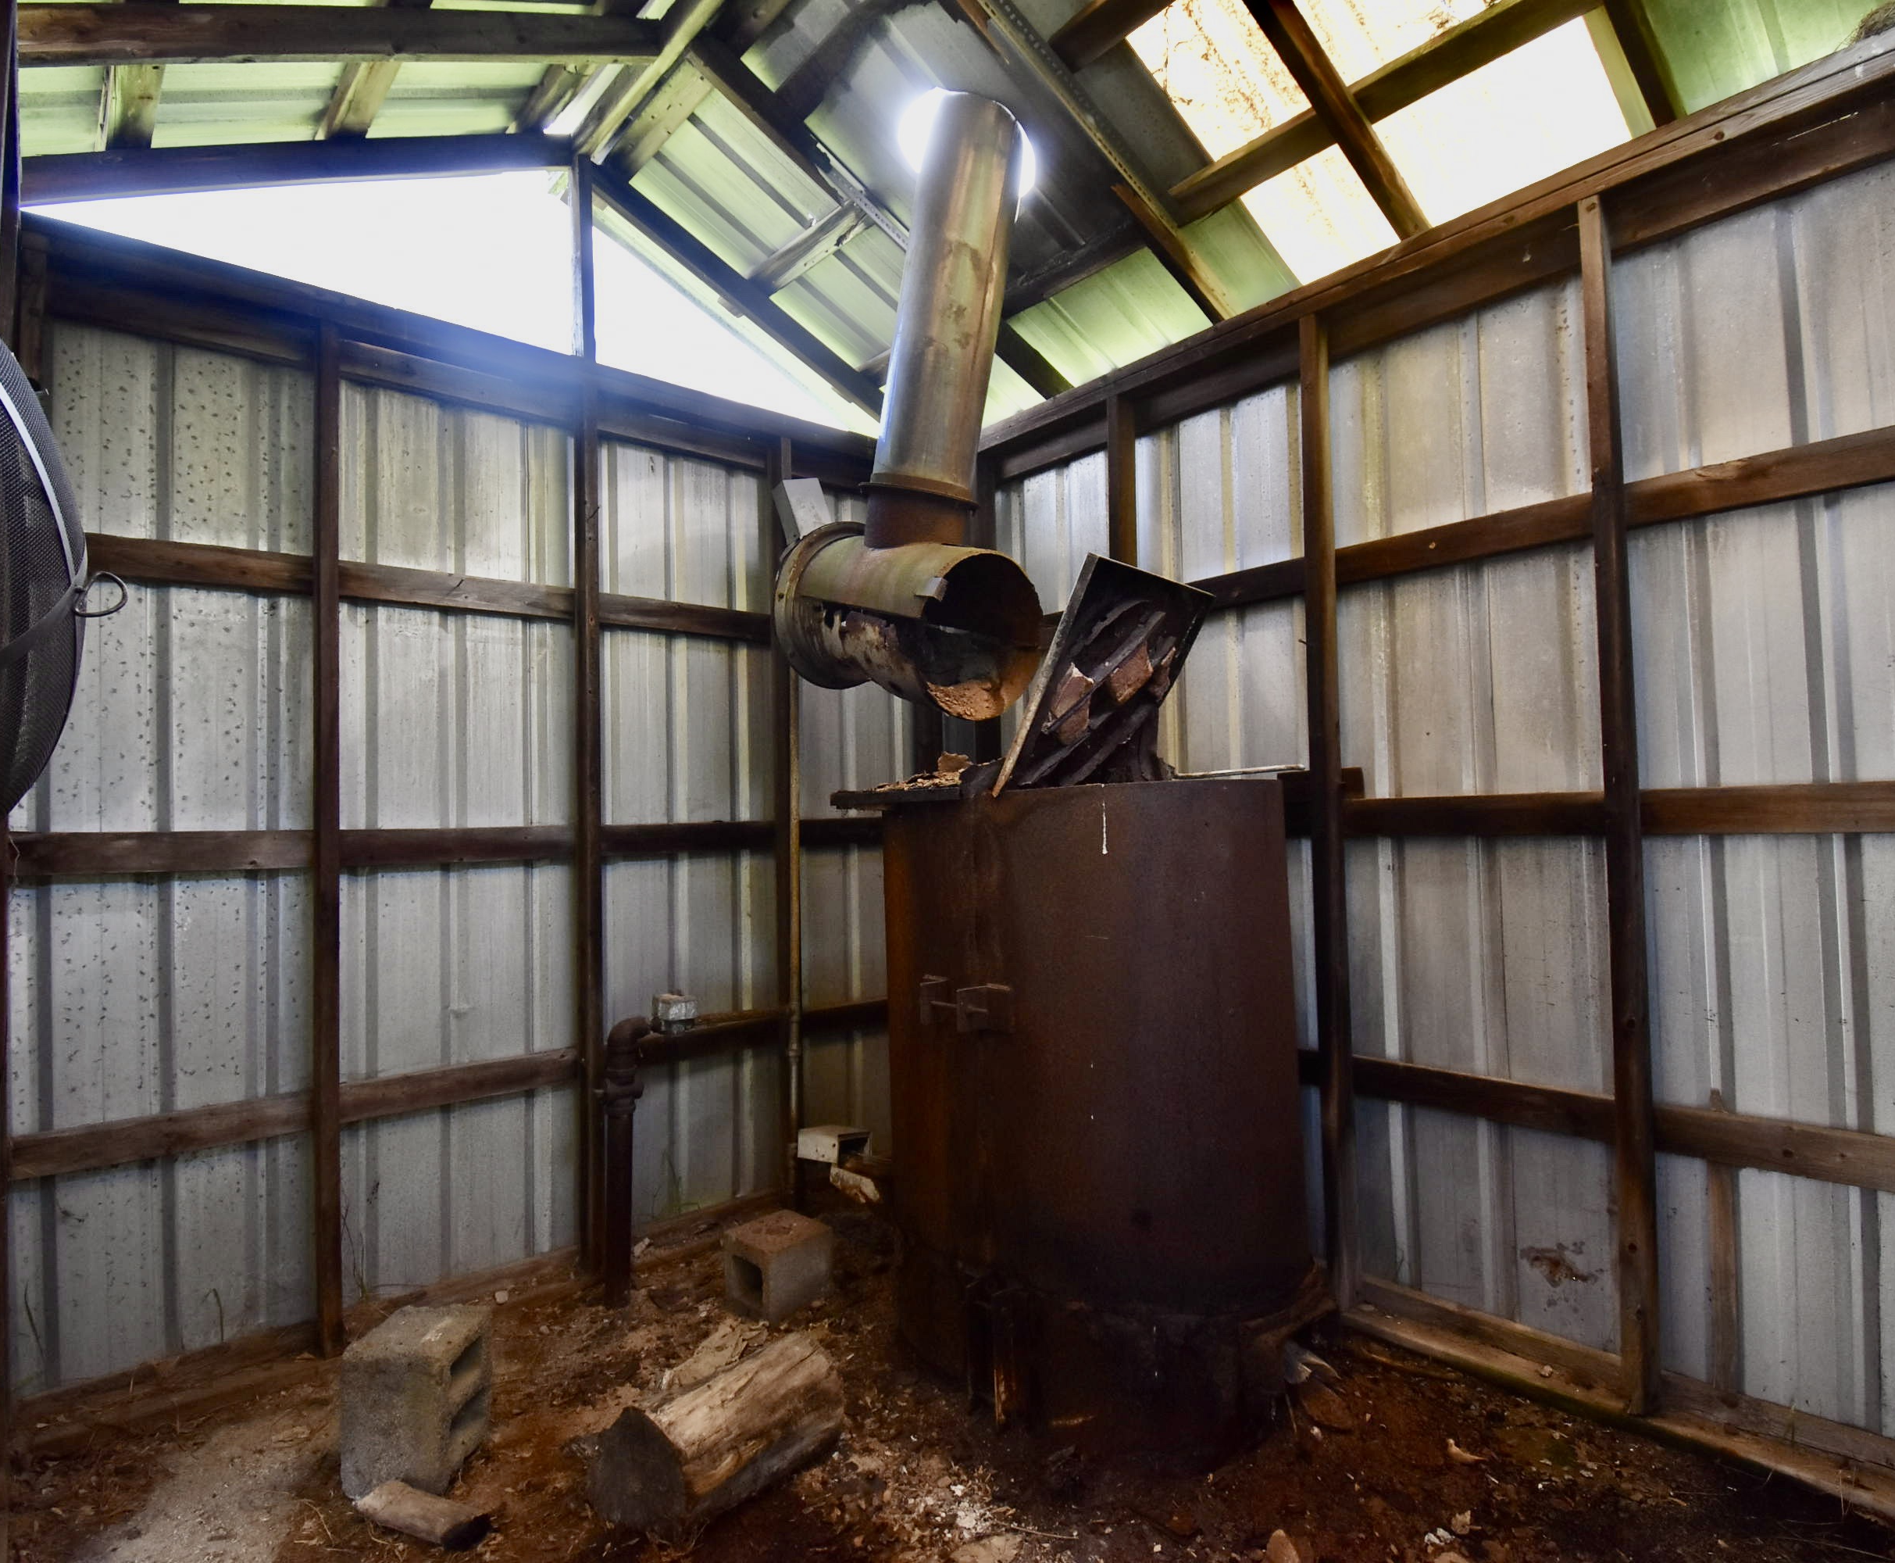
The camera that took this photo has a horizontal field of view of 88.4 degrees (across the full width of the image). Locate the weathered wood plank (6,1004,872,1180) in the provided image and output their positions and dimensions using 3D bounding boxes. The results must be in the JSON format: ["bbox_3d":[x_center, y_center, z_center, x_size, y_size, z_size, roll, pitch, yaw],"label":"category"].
[{"bbox_3d":[-1.006,0.774,2.660,2.289,0.090,0.038,0,-2,-35],"label":"weathered wood plank"}]

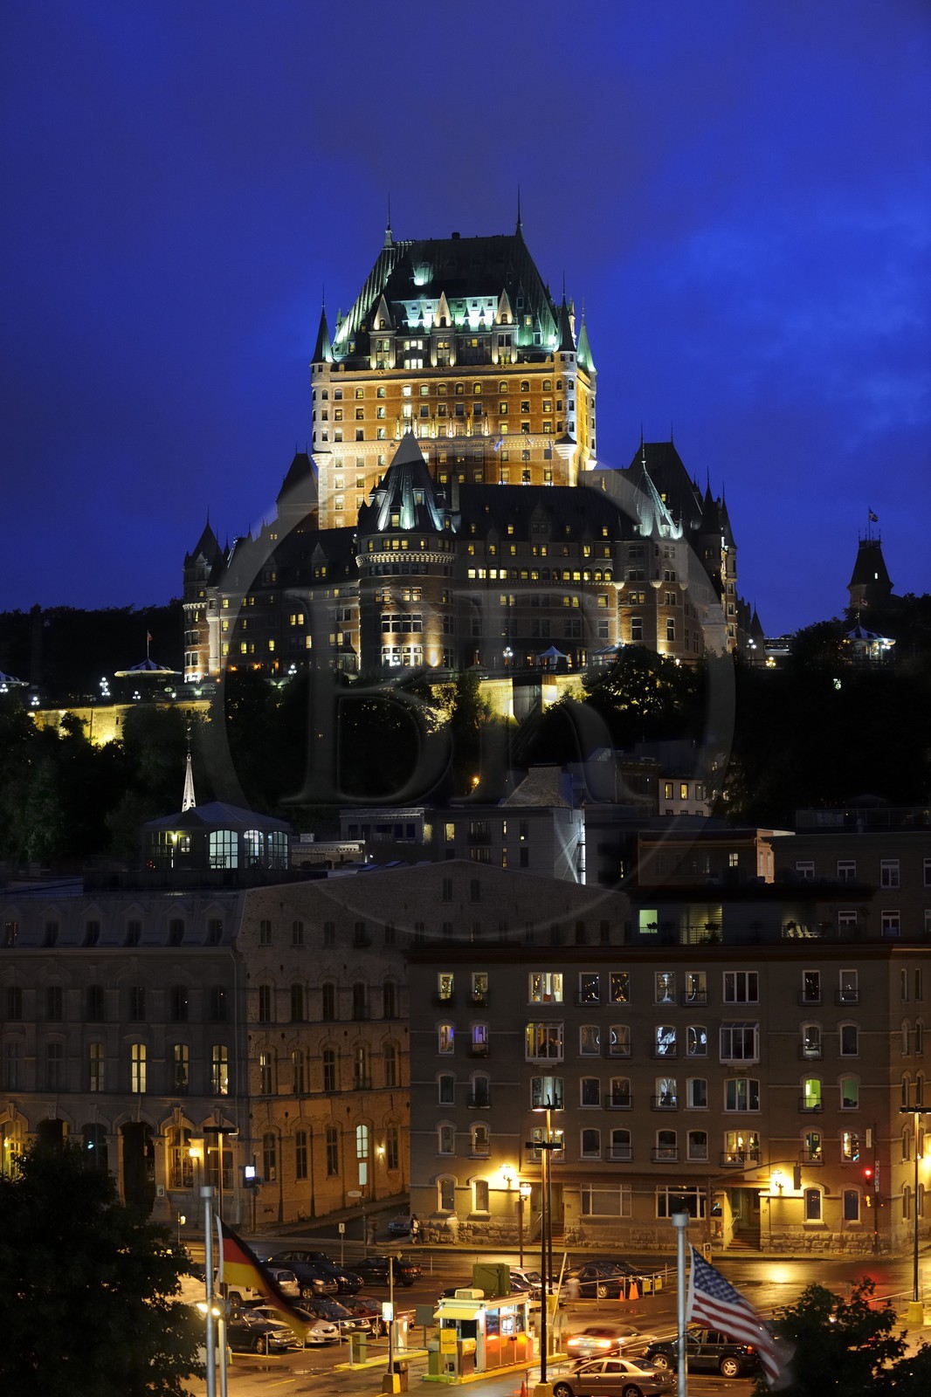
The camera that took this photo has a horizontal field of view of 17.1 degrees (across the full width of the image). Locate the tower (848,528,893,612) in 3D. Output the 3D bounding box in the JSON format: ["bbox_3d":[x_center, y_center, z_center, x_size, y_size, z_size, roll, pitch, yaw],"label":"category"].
[{"bbox_3d":[72.374,-22.544,555.000,5.900,15.800,5.900,2,-5,-25],"label":"tower"}]

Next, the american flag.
[{"bbox_3d":[4.089,9.364,47.000,1.500,2.120,0.450,0,-5,0],"label":"american flag"}]

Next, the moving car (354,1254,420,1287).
[{"bbox_3d":[-4.404,28.601,155.063,4.600,1.420,1.760,-3,-6,32],"label":"moving car"}]

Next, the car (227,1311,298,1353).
[{"bbox_3d":[-9.140,26.291,129.003,4.500,1.660,1.800,-4,-6,35],"label":"car"}]

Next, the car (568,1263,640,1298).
[{"bbox_3d":[5.804,28.042,149.338,4.700,1.420,1.800,-3,-6,30],"label":"car"}]

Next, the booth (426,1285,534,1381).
[{"bbox_3d":[0.739,24.904,122.016,2.150,3.100,3.950,-3,-6,28],"label":"booth"}]

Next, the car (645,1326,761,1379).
[{"bbox_3d":[9.215,25.412,120.907,4.680,1.780,1.860,-2,-5,22],"label":"car"}]

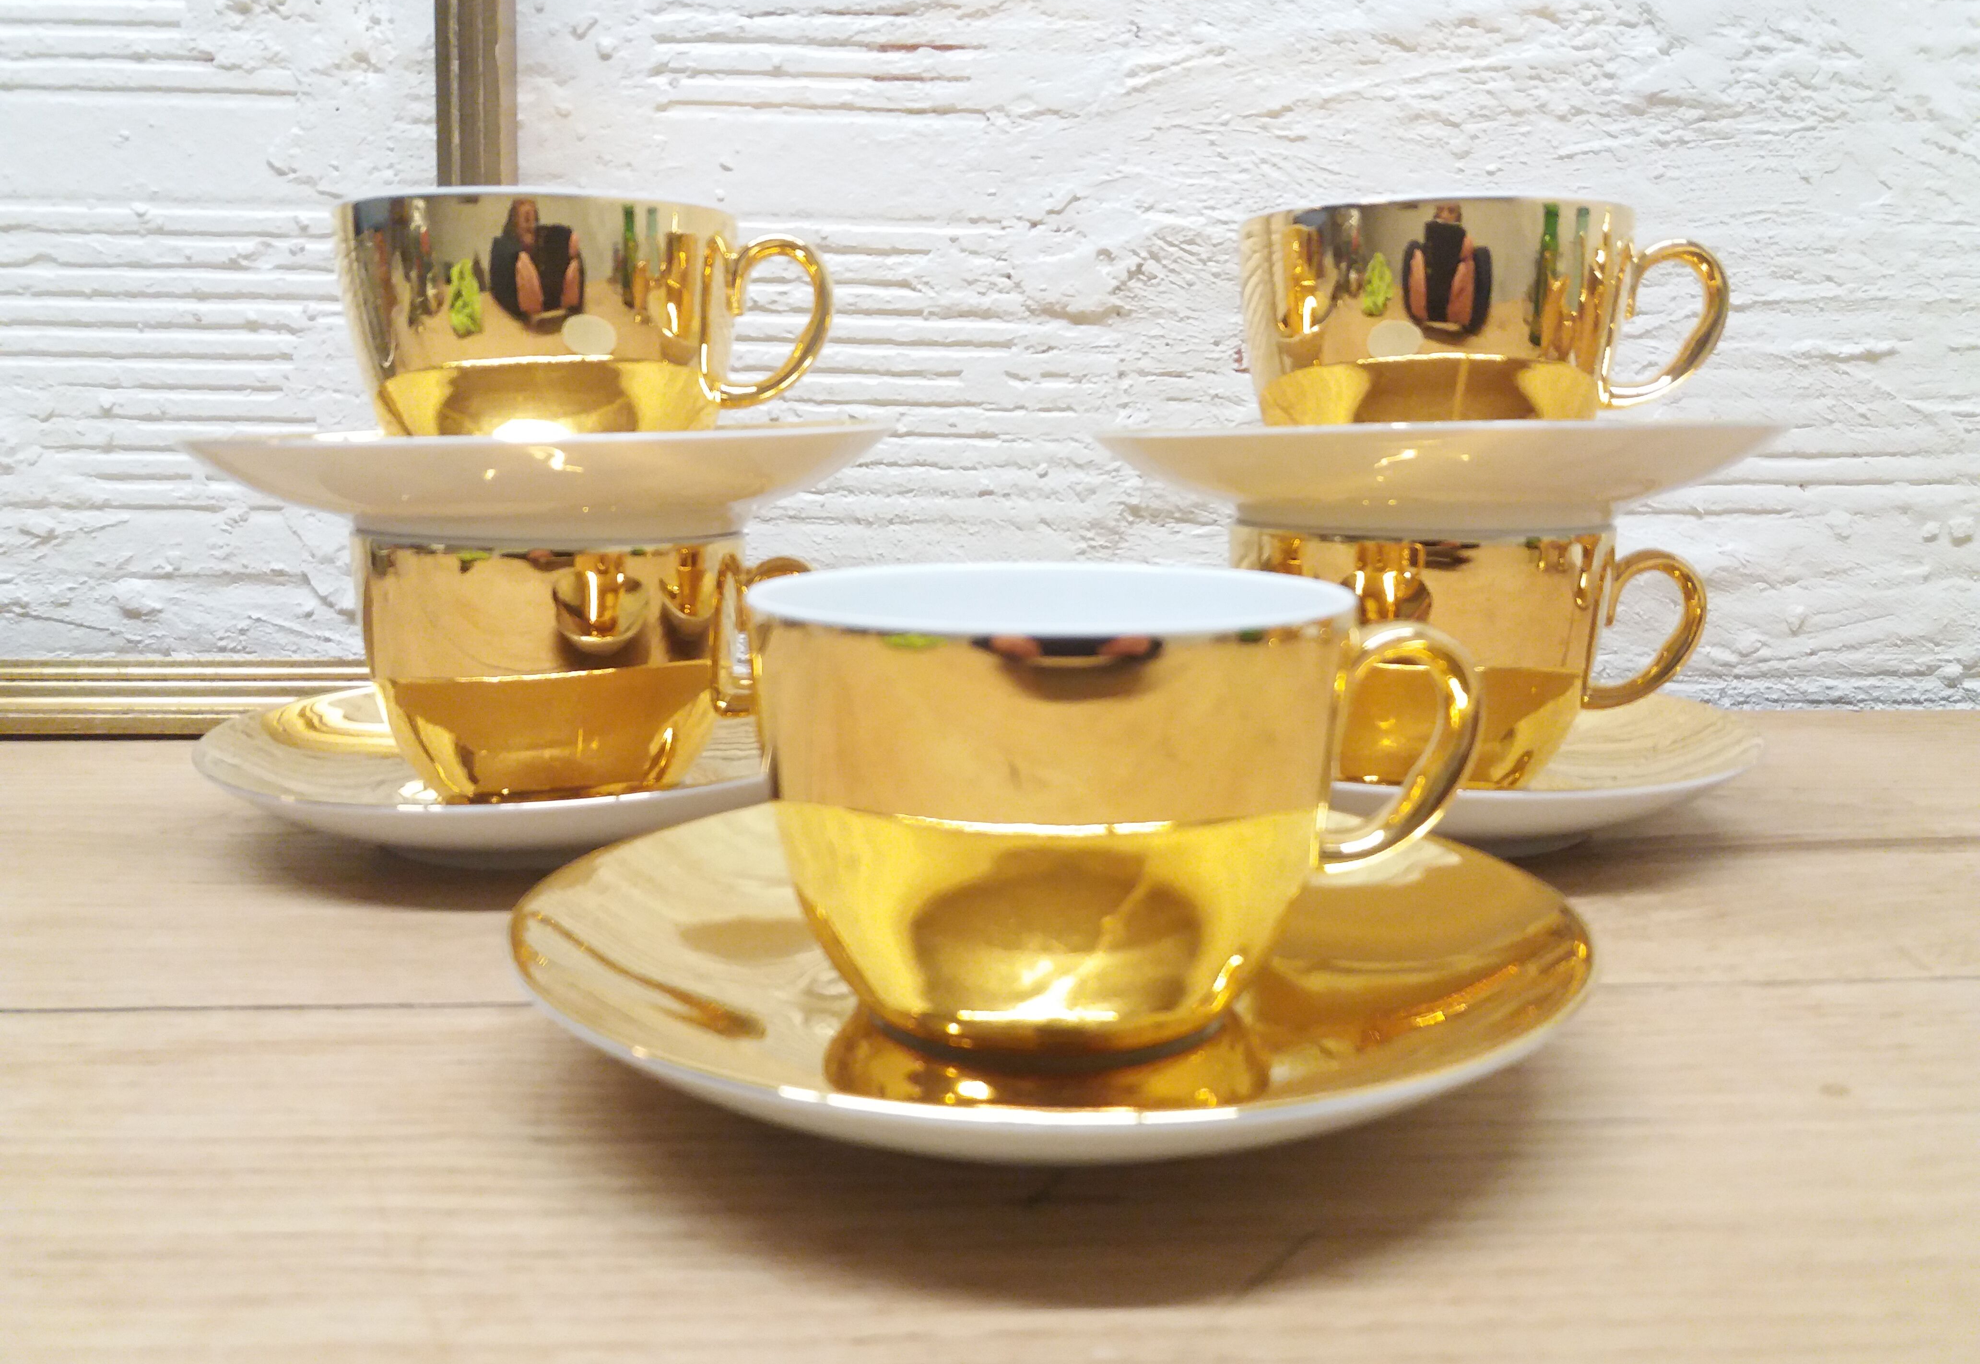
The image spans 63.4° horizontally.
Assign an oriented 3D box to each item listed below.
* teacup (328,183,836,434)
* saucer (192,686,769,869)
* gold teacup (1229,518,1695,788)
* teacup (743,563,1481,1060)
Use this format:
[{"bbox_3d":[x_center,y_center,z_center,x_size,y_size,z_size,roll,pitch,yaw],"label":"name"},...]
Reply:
[{"bbox_3d":[-0.087,-0.071,0.359,0.110,0.063,0.089,1,10,9],"label":"teacup"},{"bbox_3d":[-0.103,0.021,0.381,0.158,0.022,0.158,0,10,0],"label":"saucer"},{"bbox_3d":[0.111,-0.006,0.382,0.110,0.063,0.089,2,10,13],"label":"gold teacup"},{"bbox_3d":[0.019,0.018,0.243,0.110,0.063,0.089,0,10,0],"label":"teacup"}]

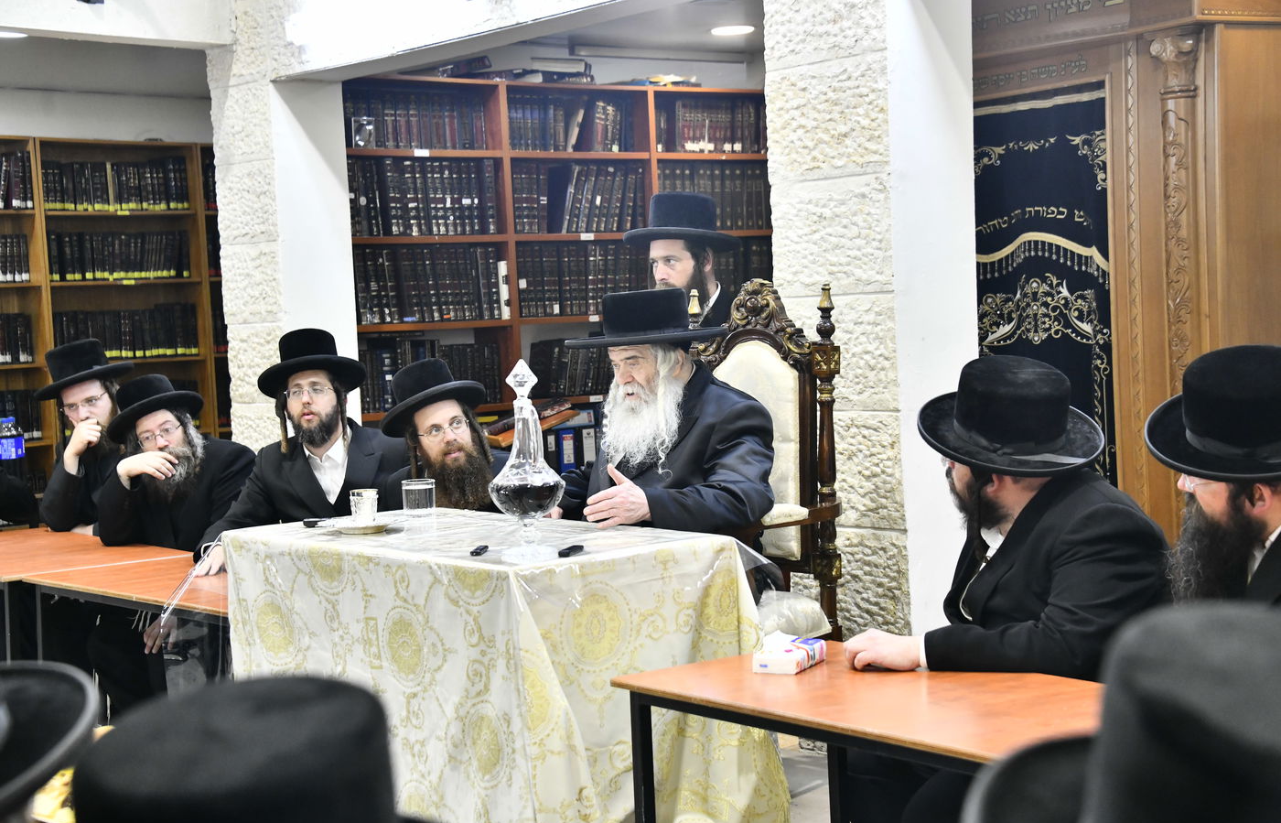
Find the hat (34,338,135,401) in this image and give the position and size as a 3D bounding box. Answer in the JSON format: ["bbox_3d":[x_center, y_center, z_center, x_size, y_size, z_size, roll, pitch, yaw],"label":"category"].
[{"bbox_3d":[-1.798,-0.136,6.650,0.325,0.135,0.355,-17,6,2],"label":"hat"}]

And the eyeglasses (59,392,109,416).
[{"bbox_3d":[-1.765,-0.029,6.550,0.140,0.042,0.135,-16,3,15],"label":"eyeglasses"}]

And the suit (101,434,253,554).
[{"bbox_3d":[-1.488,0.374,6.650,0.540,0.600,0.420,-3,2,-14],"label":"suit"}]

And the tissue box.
[{"bbox_3d":[0.286,0.468,3.970,0.086,0.044,0.165,-1,3,24],"label":"tissue box"}]

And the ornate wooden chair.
[{"bbox_3d":[0.120,0.321,5.213,0.610,1.290,0.580,-5,4,-39],"label":"ornate wooden chair"}]

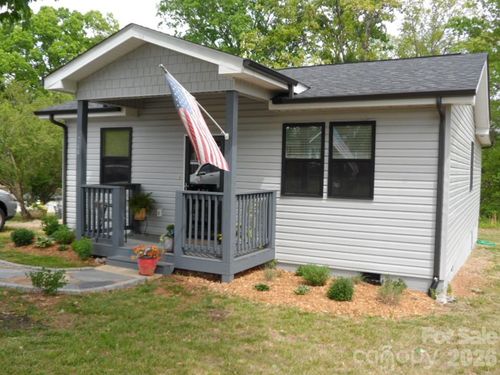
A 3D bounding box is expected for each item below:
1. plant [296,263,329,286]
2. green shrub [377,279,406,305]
[{"bbox_3d":[1.034,1.410,8.100,0.500,0.340,0.440,3,2,27],"label":"plant"},{"bbox_3d":[1.968,1.422,6.980,0.380,0.360,0.360,3,2,27],"label":"green shrub"}]

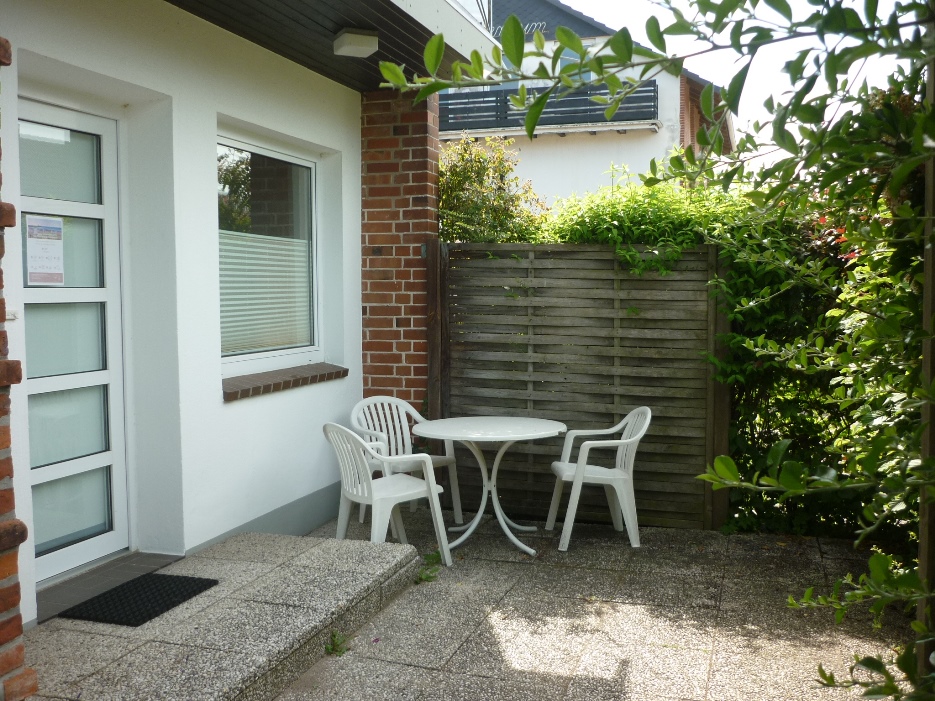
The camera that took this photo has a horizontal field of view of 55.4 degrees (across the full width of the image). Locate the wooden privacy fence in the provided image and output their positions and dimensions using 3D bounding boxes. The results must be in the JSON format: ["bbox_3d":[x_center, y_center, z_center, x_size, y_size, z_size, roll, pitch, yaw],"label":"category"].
[{"bbox_3d":[0.680,0.205,5.852,1.992,1.820,0.090,1,4,20],"label":"wooden privacy fence"}]

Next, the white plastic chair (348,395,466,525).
[{"bbox_3d":[-0.414,0.732,5.861,0.565,0.805,0.580,-3,5,-39],"label":"white plastic chair"}]

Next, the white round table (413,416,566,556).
[{"bbox_3d":[0.134,0.802,5.364,0.920,0.706,0.920,0,4,0],"label":"white round table"}]

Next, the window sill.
[{"bbox_3d":[-1.117,0.175,5.342,0.185,0.088,1.460,1,4,18],"label":"window sill"}]

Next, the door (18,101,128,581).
[{"bbox_3d":[-1.823,-0.038,3.943,0.075,2.080,0.840,1,4,18],"label":"door"}]

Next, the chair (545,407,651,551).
[{"bbox_3d":[0.799,0.740,5.386,0.580,0.805,0.565,0,4,-4],"label":"chair"}]

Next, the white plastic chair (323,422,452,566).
[{"bbox_3d":[-0.472,0.786,4.982,0.580,0.805,0.565,-3,4,-34],"label":"white plastic chair"}]

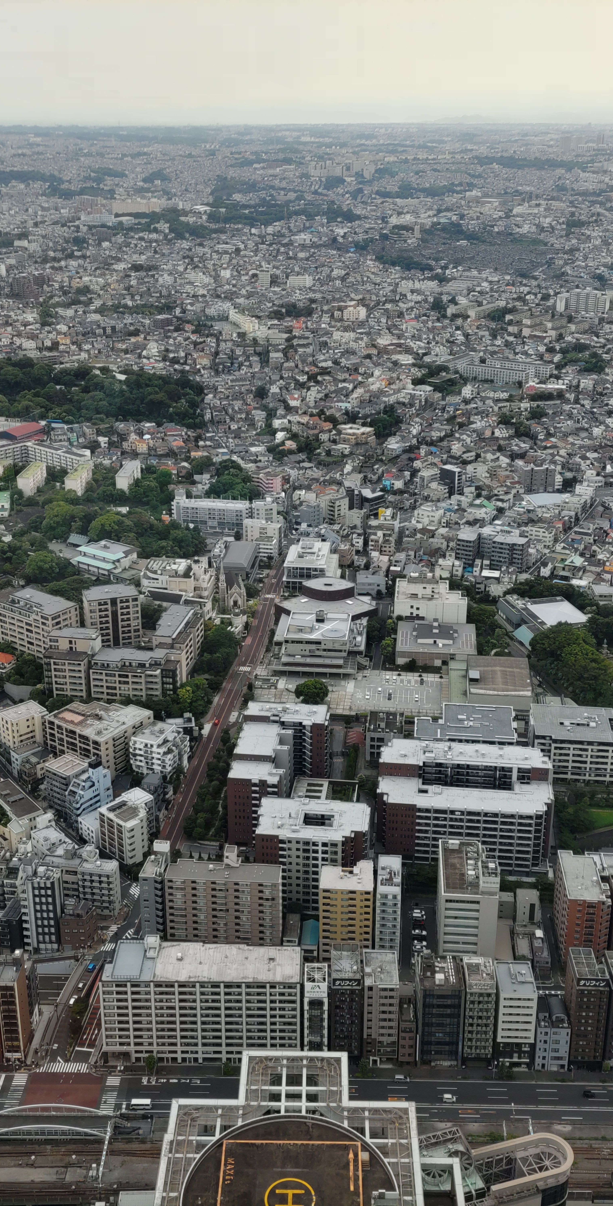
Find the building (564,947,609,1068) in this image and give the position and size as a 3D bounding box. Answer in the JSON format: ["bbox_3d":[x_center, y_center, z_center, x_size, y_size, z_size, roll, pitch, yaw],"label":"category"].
[{"bbox_3d":[86.200,125.490,372.690,9.590,35.100,13.970,1,22,2],"label":"building"}]

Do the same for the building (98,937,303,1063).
[{"bbox_3d":[-31.690,125.140,376.650,60.000,32.700,18.500,1,22,1],"label":"building"}]

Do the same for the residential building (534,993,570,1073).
[{"bbox_3d":[75.660,133.390,375.290,9.810,18.500,13.000,1,22,2],"label":"residential building"}]

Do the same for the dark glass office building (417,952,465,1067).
[{"bbox_3d":[41.640,126.730,376.310,13.200,30.000,15.700,1,22,2],"label":"dark glass office building"}]

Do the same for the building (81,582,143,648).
[{"bbox_3d":[-92.650,7.050,578.030,24.600,26.000,15.000,-7,23,-18],"label":"building"}]

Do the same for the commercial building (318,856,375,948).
[{"bbox_3d":[14.150,107.730,418.620,17.360,31.800,17.480,1,22,3],"label":"commercial building"}]

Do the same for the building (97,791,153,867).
[{"bbox_3d":[-67.310,85.970,464.700,16.600,19.800,16.800,17,28,36],"label":"building"}]

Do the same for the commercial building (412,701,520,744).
[{"bbox_3d":[67.480,60.070,517.890,41.500,19.000,32.000,2,22,5],"label":"commercial building"}]

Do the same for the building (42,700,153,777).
[{"bbox_3d":[-89.070,57.250,521.930,34.000,18.400,31.500,15,26,33],"label":"building"}]

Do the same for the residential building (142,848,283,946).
[{"bbox_3d":[-32.270,104.660,425.310,47.620,33.500,13.500,1,22,3],"label":"residential building"}]

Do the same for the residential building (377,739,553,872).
[{"bbox_3d":[62.510,80.000,475.920,65.670,32.500,38.500,2,22,6],"label":"residential building"}]

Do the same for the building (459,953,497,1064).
[{"bbox_3d":[53.570,127.260,377.010,8.900,28.500,16.200,1,22,2],"label":"building"}]

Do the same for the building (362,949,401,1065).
[{"bbox_3d":[23.130,126.420,376.580,10.360,30.480,16.620,1,22,2],"label":"building"}]

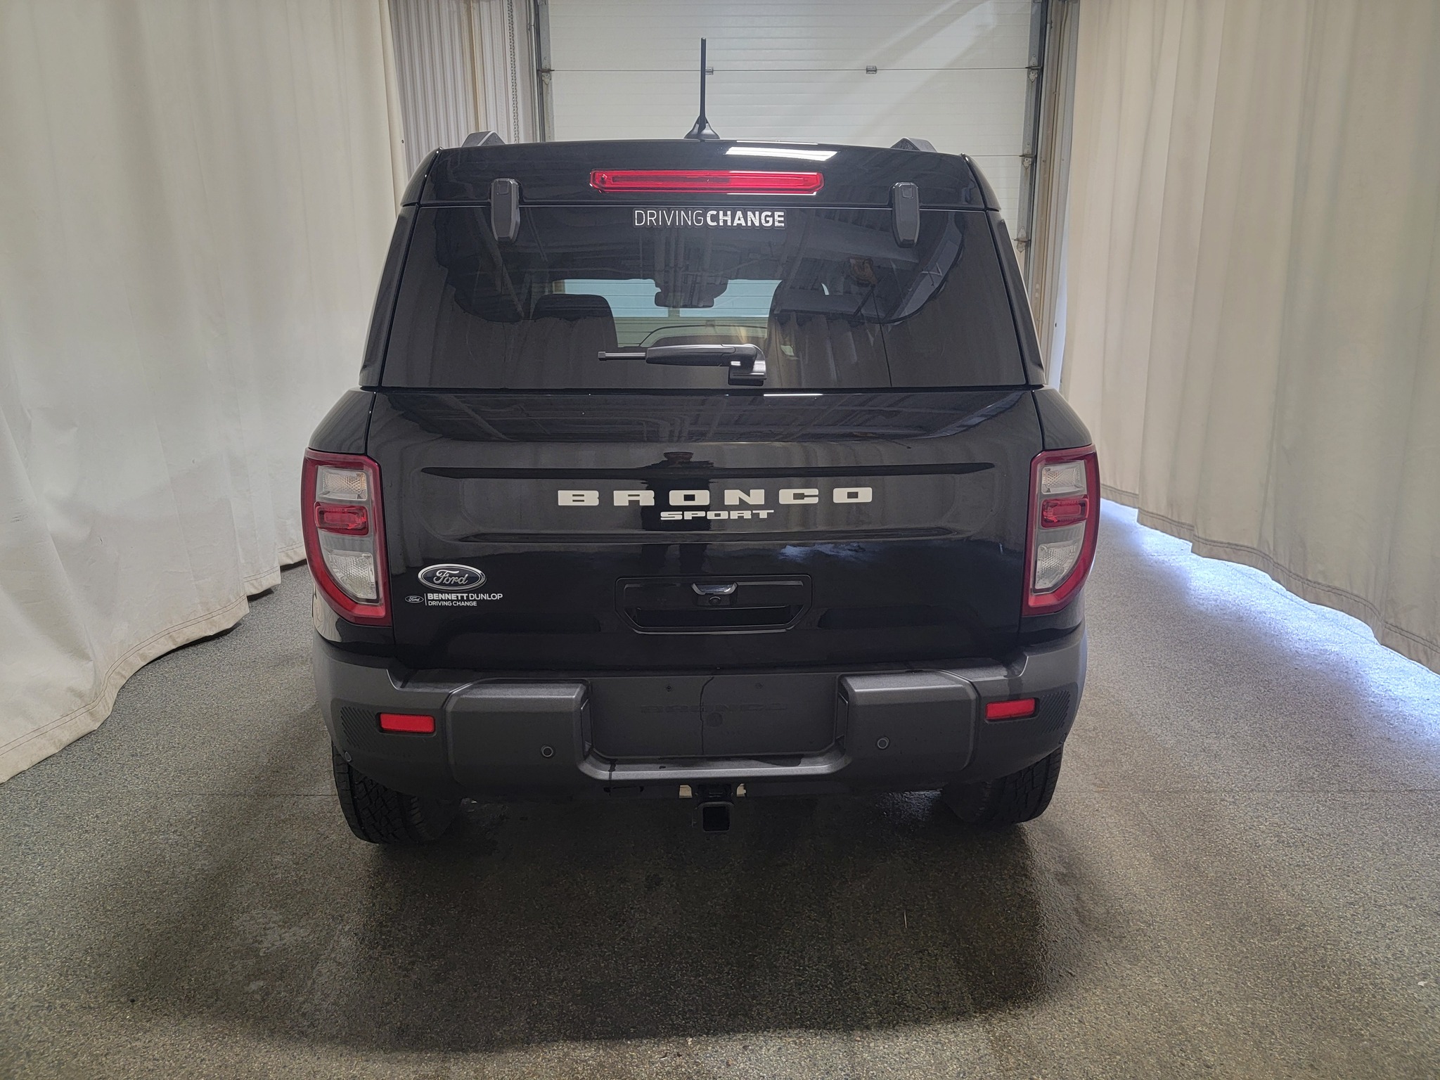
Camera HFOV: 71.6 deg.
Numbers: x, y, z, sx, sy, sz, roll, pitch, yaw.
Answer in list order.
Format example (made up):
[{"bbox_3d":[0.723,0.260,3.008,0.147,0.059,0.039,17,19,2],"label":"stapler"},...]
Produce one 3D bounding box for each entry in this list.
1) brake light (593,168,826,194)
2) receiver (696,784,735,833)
[{"bbox_3d":[-0.025,-0.691,1.927,0.460,0.052,0.045,-1,5,-3],"label":"brake light"},{"bbox_3d":[-0.012,0.529,2.046,0.079,0.100,0.120,-1,15,-3],"label":"receiver"}]

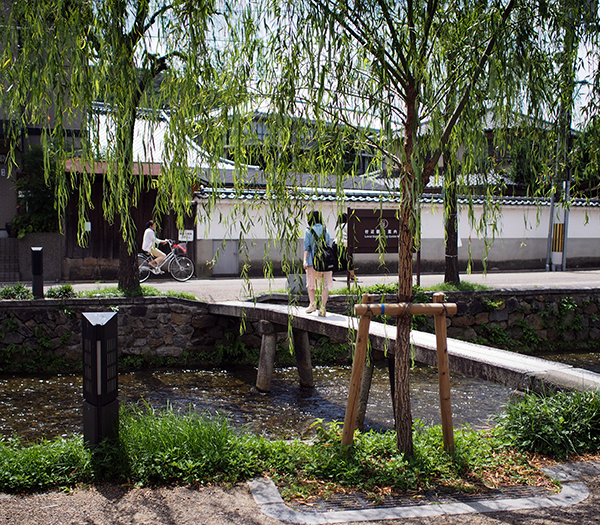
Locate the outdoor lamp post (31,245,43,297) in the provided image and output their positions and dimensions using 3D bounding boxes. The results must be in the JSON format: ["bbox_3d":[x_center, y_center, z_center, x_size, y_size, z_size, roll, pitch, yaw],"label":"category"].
[{"bbox_3d":[-5.092,0.213,13.300,0.220,1.007,0.200,-1,2,-21],"label":"outdoor lamp post"}]

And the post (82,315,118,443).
[{"bbox_3d":[-1.254,0.789,4.320,0.220,0.962,0.200,-1,2,-13],"label":"post"}]

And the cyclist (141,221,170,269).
[{"bbox_3d":[-3.636,-0.428,17.300,0.640,1.259,0.460,-1,2,-20],"label":"cyclist"}]

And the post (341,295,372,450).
[{"bbox_3d":[0.376,0.741,4.540,0.072,1.075,0.072,8,2,0],"label":"post"}]

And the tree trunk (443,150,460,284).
[{"bbox_3d":[3.482,-1.023,15.800,0.360,3.105,0.360,0,2,0],"label":"tree trunk"}]

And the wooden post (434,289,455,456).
[{"bbox_3d":[0.958,0.745,4.560,0.070,1.086,0.070,-4,2,0],"label":"wooden post"}]

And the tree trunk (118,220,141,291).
[{"bbox_3d":[-3.522,-0.093,14.200,0.430,1.468,0.430,0,2,0],"label":"tree trunk"}]

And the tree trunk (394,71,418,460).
[{"bbox_3d":[0.710,0.053,4.580,0.135,2.533,0.135,0,2,0],"label":"tree trunk"}]

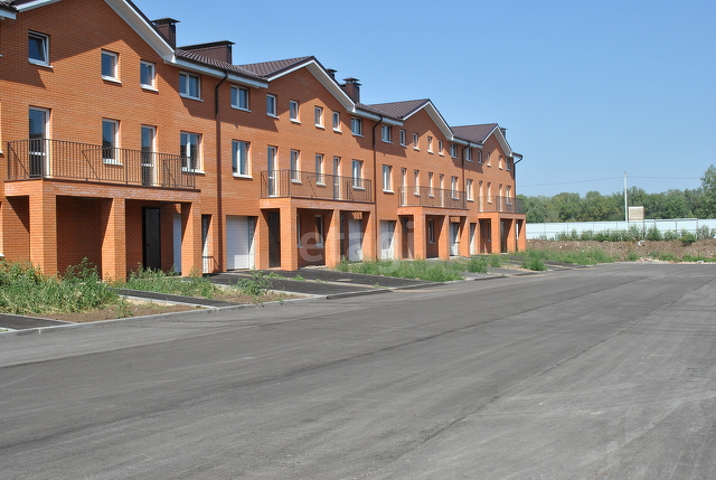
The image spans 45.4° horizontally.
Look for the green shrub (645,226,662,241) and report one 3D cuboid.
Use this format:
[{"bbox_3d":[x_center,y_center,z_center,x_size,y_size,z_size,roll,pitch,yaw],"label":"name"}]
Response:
[{"bbox_3d":[25.204,-0.511,73.000,1.450,1.250,1.350,-1,0,27],"label":"green shrub"}]

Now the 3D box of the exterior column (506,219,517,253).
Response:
[{"bbox_3d":[11.475,-0.213,63.740,0.510,2.563,0.510,-1,0,27],"label":"exterior column"}]

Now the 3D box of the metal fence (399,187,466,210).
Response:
[{"bbox_3d":[4.691,-2.458,52.705,1.500,1.150,7.350,-1,0,28],"label":"metal fence"}]

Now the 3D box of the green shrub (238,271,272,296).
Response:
[{"bbox_3d":[-3.135,1.330,26.200,0.800,0.760,0.900,-1,0,28],"label":"green shrub"}]

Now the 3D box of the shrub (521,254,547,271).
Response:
[{"bbox_3d":[9.307,1.190,45.300,1.100,0.850,1.250,-1,0,28],"label":"shrub"}]

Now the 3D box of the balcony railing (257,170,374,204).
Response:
[{"bbox_3d":[-1.663,-2.347,39.304,1.360,1.130,7.820,-1,0,27],"label":"balcony railing"}]

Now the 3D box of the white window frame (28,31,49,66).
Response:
[{"bbox_3d":[-9.793,-5.830,26.148,0.120,0.961,0.830,-1,0,27],"label":"white window frame"}]

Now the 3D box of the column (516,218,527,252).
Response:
[{"bbox_3d":[12.763,-0.288,67.002,0.520,2.600,0.500,-1,0,28],"label":"column"}]

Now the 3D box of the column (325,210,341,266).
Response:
[{"bbox_3d":[-1.147,-0.043,39.812,0.520,2.650,0.520,-1,0,27],"label":"column"}]

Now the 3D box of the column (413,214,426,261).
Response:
[{"bbox_3d":[3.624,-0.114,49.161,0.510,2.623,0.510,-1,0,27],"label":"column"}]

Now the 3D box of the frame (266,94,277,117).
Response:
[{"bbox_3d":[-3.866,-5.990,38.395,0.120,0.930,0.870,-1,0,28],"label":"frame"}]

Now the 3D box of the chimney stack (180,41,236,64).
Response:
[{"bbox_3d":[-7.707,-9.149,43.061,3.320,1.172,0.690,-1,0,27],"label":"chimney stack"}]

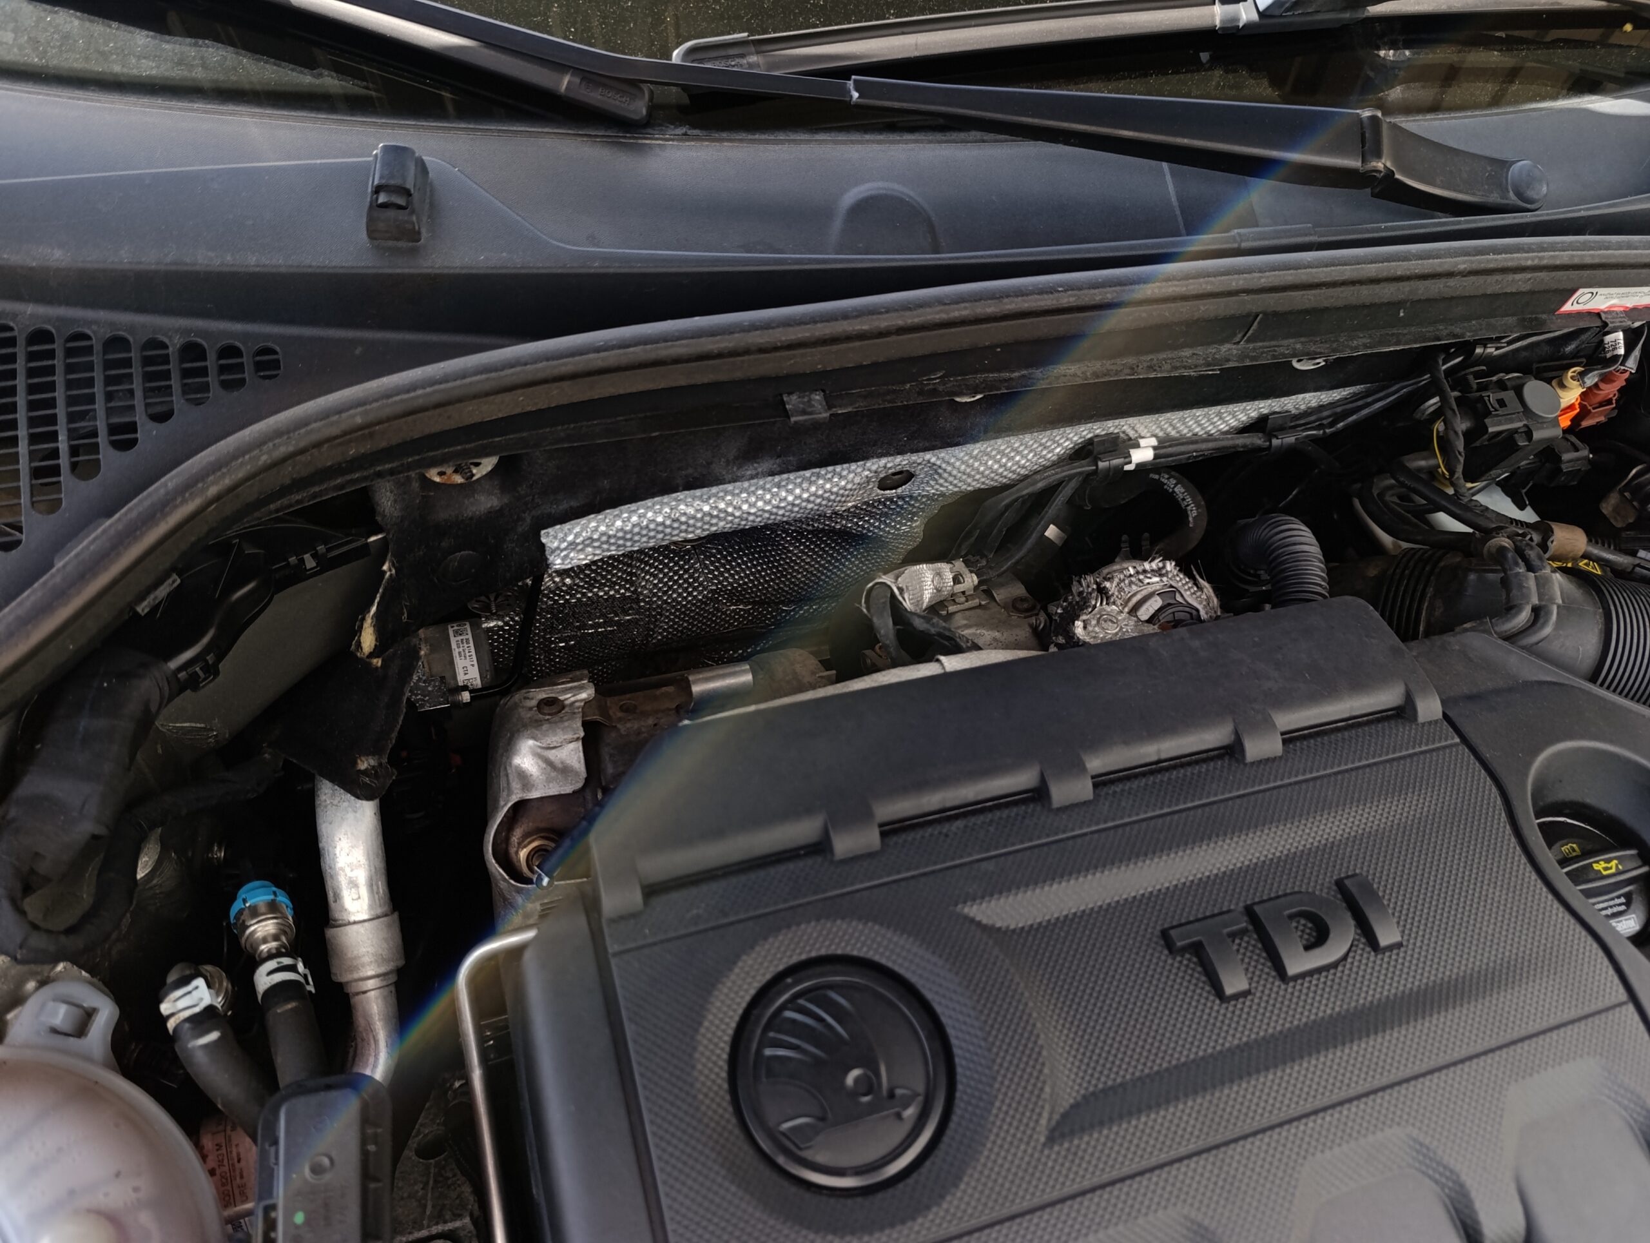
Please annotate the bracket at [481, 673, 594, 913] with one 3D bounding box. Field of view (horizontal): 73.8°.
[{"bbox_3d":[-0.150,0.090,0.580,0.065,0.100,0.080,-12,44,-13],"label":"bracket"}]

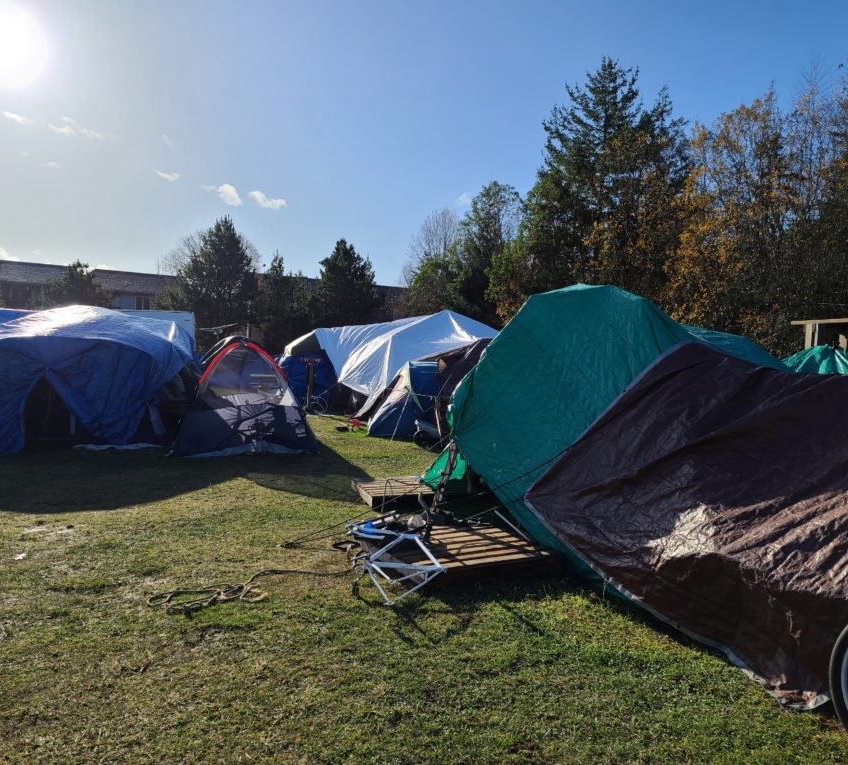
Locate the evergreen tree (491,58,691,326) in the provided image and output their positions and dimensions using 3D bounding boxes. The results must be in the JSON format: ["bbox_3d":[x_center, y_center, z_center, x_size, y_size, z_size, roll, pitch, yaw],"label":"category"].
[{"bbox_3d":[8.527,-8.308,37.644,9.700,16.170,9.700,0,3,0],"label":"evergreen tree"}]

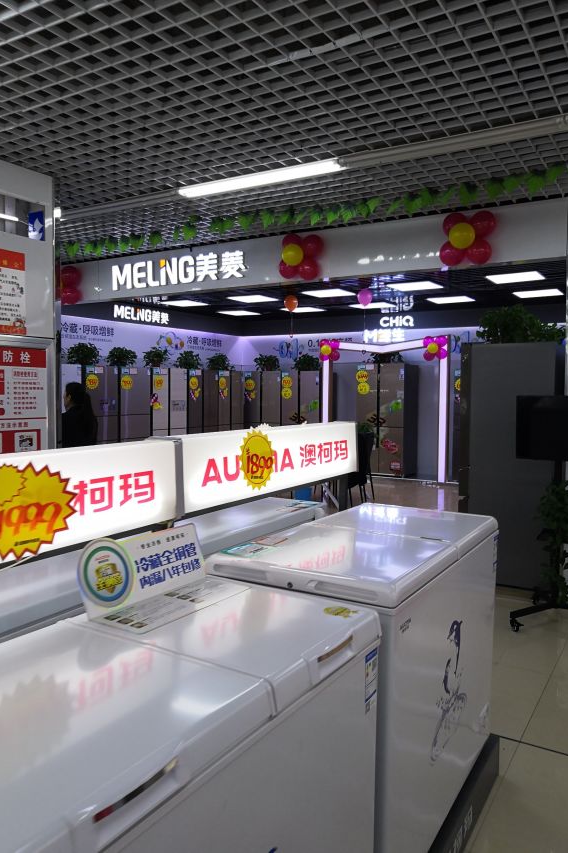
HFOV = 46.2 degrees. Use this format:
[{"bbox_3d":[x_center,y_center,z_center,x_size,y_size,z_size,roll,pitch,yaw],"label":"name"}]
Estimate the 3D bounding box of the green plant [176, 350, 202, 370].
[{"bbox_3d":[-1.685,-1.170,11.800,0.460,0.330,0.470,0,3,0],"label":"green plant"}]

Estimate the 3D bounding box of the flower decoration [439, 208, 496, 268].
[{"bbox_3d":[1.300,-1.332,4.714,0.430,0.420,0.260,2,4,31],"label":"flower decoration"}]

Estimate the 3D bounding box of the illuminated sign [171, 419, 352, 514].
[{"bbox_3d":[-0.043,0.123,2.473,0.130,0.231,1.191,2,4,31],"label":"illuminated sign"}]

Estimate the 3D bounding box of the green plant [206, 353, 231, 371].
[{"bbox_3d":[-1.149,-1.149,11.854,0.420,0.340,0.440,0,3,0],"label":"green plant"}]

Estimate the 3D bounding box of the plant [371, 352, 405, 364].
[{"bbox_3d":[1.774,-1.220,11.350,0.470,0.320,0.450,2,4,31],"label":"plant"}]

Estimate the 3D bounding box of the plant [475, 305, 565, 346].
[{"bbox_3d":[1.895,-0.813,5.331,0.700,0.340,0.520,2,4,31],"label":"plant"}]

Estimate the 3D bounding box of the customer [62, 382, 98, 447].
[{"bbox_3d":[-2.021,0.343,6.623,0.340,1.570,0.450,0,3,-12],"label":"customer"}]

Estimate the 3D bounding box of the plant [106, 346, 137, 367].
[{"bbox_3d":[-2.544,-1.084,10.450,0.460,0.320,0.470,0,3,0],"label":"plant"}]

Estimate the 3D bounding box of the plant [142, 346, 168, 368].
[{"bbox_3d":[-2.010,-1.072,10.410,0.400,0.360,0.400,0,3,0],"label":"plant"}]

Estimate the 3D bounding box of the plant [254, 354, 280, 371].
[{"bbox_3d":[-0.314,-1.208,12.654,0.460,0.330,0.420,0,3,0],"label":"plant"}]

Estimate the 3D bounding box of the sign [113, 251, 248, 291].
[{"bbox_3d":[-1.013,-1.449,6.204,1.639,0.247,0.070,2,4,31],"label":"sign"}]

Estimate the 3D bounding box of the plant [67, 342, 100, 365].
[{"bbox_3d":[-2.961,-1.061,9.850,0.480,0.340,0.490,2,4,31],"label":"plant"}]

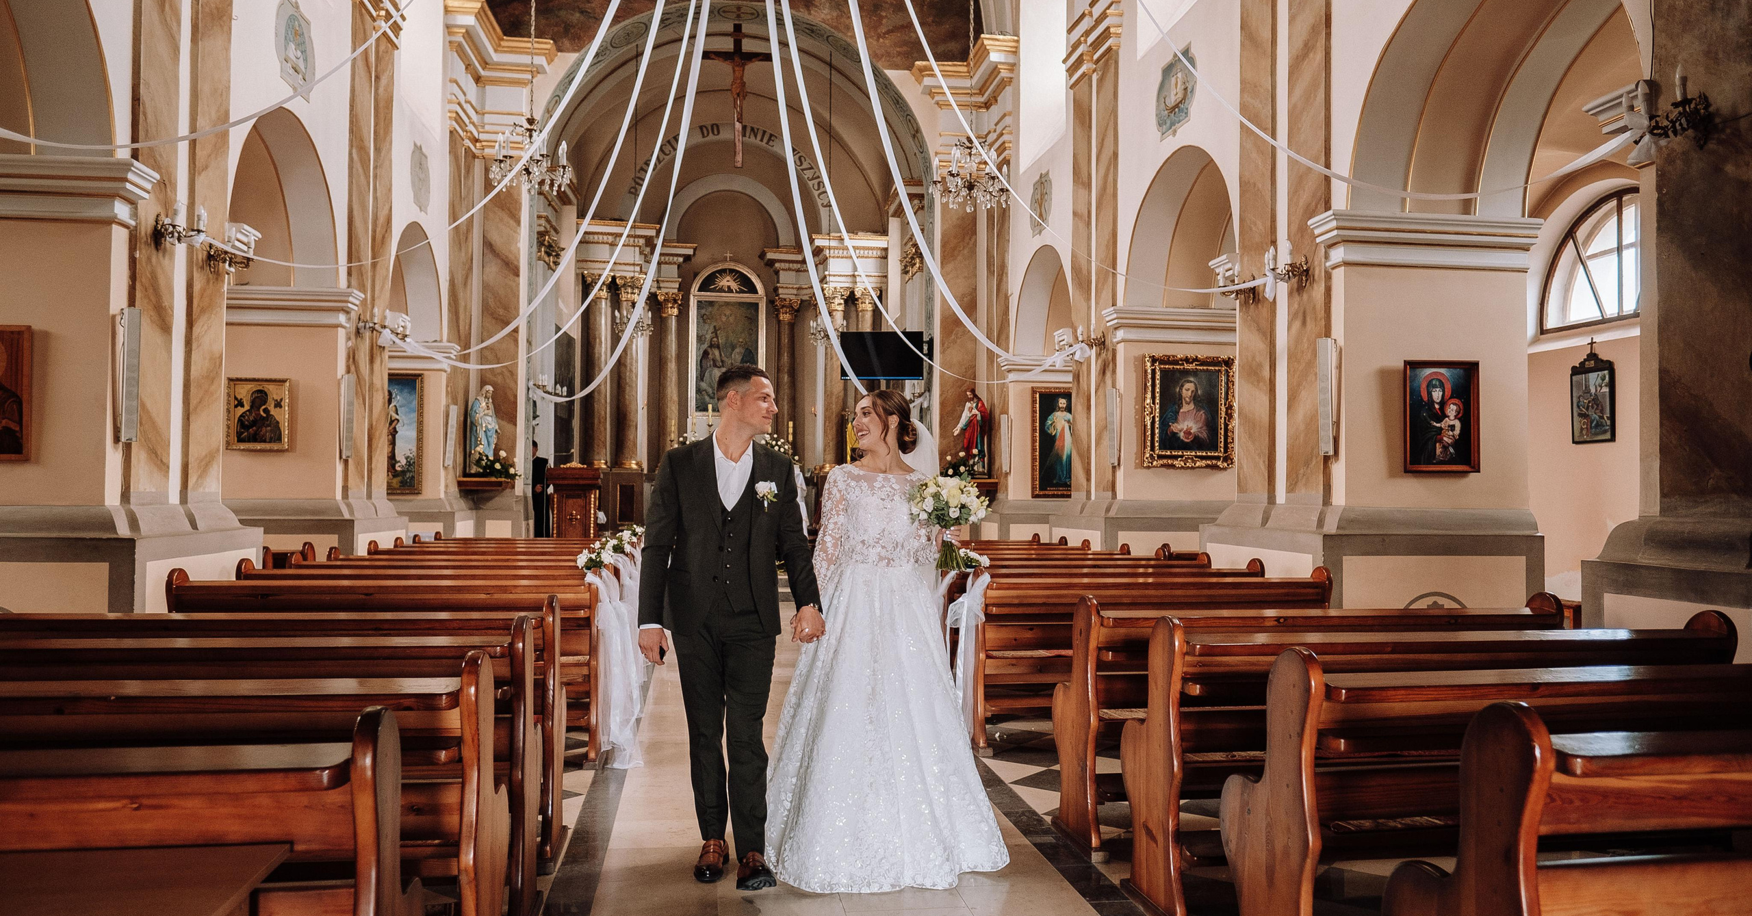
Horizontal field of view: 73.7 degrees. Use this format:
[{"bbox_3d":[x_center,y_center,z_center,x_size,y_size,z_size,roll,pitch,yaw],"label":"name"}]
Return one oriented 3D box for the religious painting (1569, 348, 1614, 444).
[{"bbox_3d":[6.091,-0.549,9.882,0.060,0.859,0.512,1,-2,-9],"label":"religious painting"}]

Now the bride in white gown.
[{"bbox_3d":[0.047,0.626,4.357,0.889,1.772,0.820,0,-2,1],"label":"bride in white gown"}]

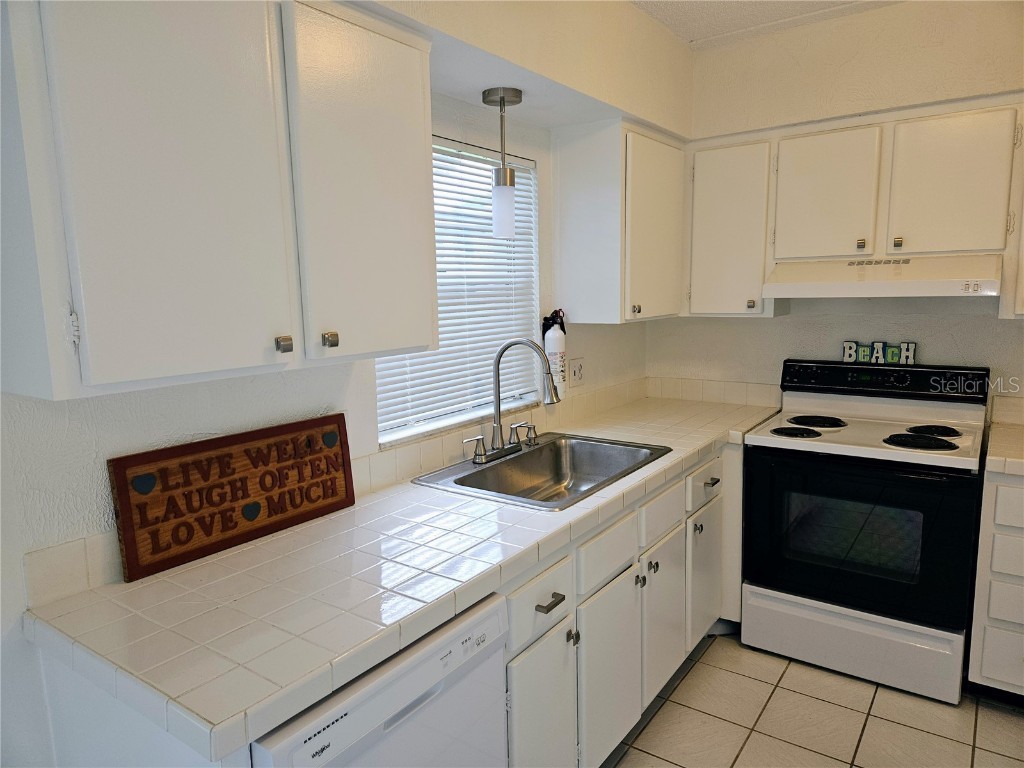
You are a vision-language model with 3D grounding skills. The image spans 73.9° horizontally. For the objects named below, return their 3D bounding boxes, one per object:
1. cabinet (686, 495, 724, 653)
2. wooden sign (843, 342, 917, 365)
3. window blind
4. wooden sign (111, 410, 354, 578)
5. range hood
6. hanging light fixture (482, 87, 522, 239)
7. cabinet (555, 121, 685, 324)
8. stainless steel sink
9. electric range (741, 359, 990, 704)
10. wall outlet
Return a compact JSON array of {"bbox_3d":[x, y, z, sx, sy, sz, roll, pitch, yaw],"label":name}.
[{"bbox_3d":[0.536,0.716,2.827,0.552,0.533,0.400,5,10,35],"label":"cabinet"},{"bbox_3d":[1.564,-0.133,2.909,0.275,0.092,0.025,5,10,35],"label":"wooden sign"},{"bbox_3d":[-0.156,-0.350,2.347,0.040,0.917,0.875,5,10,35],"label":"window blind"},{"bbox_3d":[-0.642,0.248,1.655,0.022,0.256,0.613,-3,5,36],"label":"wooden sign"},{"bbox_3d":[1.446,-0.417,2.664,0.760,0.142,0.505,5,10,35],"label":"range hood"},{"bbox_3d":[-0.027,-0.700,2.189,0.126,0.450,0.126,-1,8,0],"label":"hanging light fixture"},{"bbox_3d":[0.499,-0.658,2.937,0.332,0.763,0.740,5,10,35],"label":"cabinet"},{"bbox_3d":[0.140,0.356,2.304,0.530,0.186,0.815,5,10,35],"label":"stainless steel sink"},{"bbox_3d":[1.415,0.521,2.762,0.765,1.156,0.630,5,10,35],"label":"electric range"},{"bbox_3d":[0.289,-0.049,2.975,0.010,0.123,0.128,5,10,35],"label":"wall outlet"}]

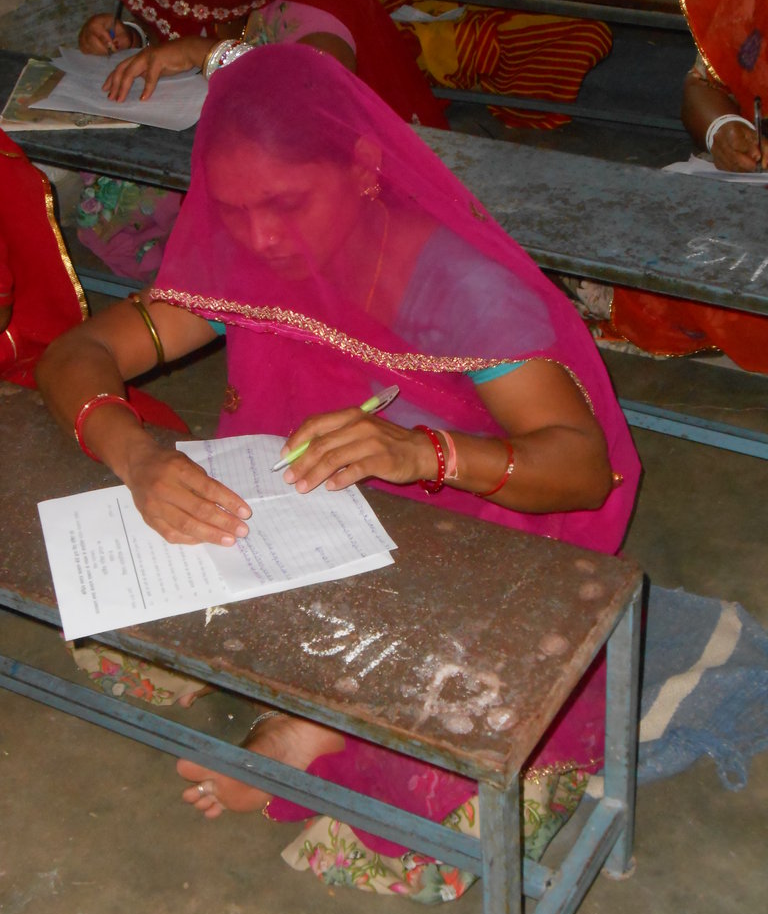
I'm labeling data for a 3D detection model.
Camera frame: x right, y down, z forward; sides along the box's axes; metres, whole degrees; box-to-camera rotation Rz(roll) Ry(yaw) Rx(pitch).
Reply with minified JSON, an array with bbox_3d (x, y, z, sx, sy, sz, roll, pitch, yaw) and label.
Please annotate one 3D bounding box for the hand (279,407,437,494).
[{"bbox_3d":[-0.024,-0.006,1.582,0.140,0.060,0.084,-12,47,9],"label":"hand"}]

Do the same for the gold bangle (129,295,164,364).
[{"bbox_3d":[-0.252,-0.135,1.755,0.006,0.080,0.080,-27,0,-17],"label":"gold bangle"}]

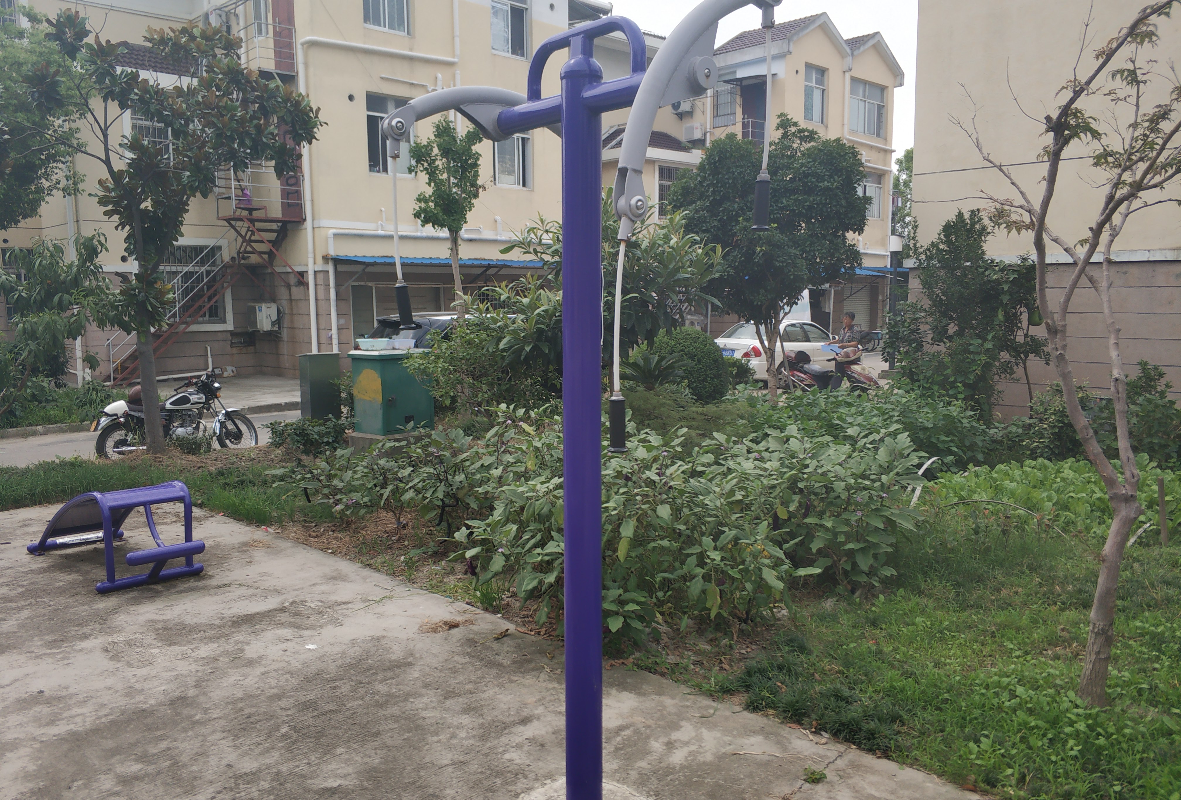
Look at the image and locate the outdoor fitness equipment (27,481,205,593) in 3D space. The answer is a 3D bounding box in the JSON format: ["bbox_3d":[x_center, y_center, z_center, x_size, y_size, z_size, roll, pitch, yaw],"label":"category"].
[{"bbox_3d":[-2.889,0.738,5.616,1.540,0.575,0.600,6,9,43],"label":"outdoor fitness equipment"}]

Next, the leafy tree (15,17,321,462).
[{"bbox_3d":[-4.404,-1.709,9.767,2.950,4.633,2.800,-1,7,0],"label":"leafy tree"}]

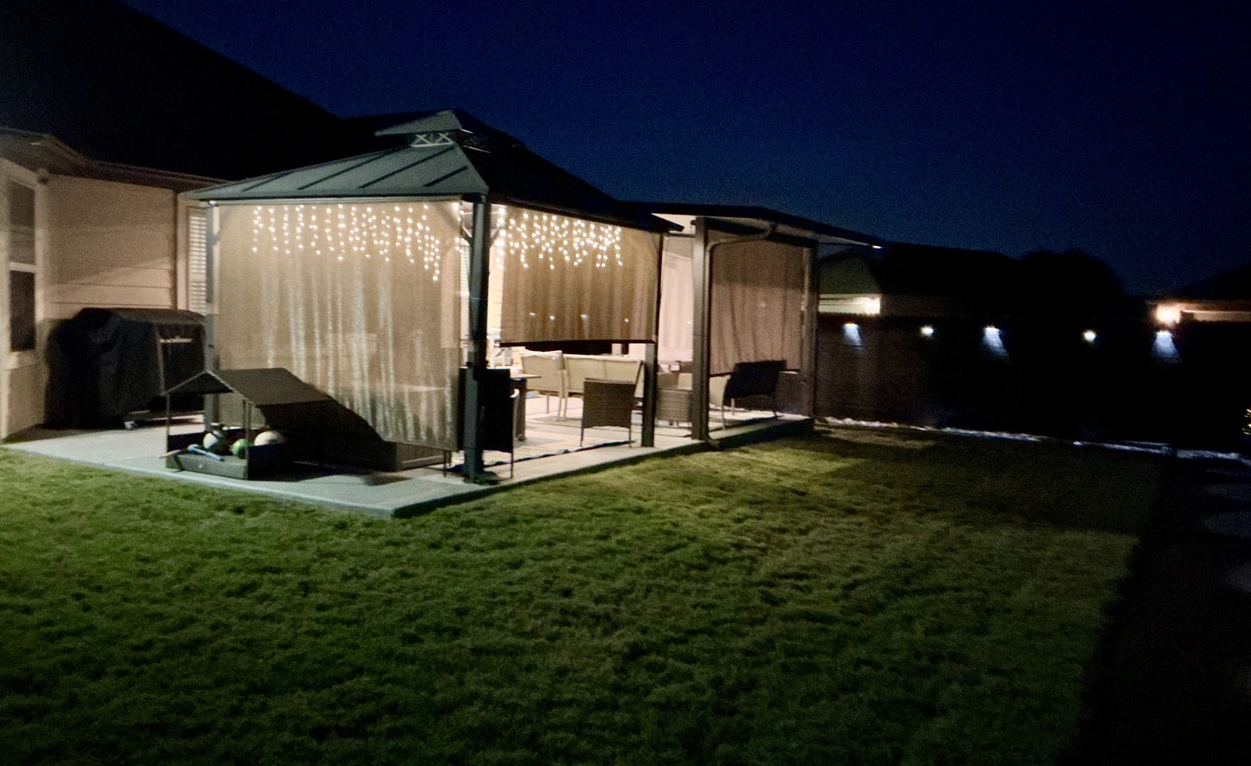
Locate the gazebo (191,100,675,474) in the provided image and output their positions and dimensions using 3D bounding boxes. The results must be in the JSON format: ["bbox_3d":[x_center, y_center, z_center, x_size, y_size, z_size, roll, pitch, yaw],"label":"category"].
[{"bbox_3d":[-1.776,-1.024,9.912,3.650,3.260,3.450,5,4,29],"label":"gazebo"}]

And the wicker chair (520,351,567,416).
[{"bbox_3d":[-1.012,0.015,12.936,0.640,0.860,0.680,3,4,14],"label":"wicker chair"}]

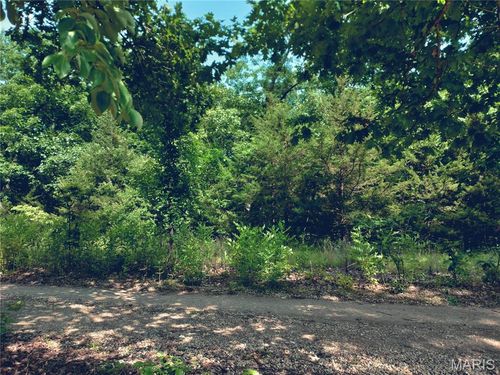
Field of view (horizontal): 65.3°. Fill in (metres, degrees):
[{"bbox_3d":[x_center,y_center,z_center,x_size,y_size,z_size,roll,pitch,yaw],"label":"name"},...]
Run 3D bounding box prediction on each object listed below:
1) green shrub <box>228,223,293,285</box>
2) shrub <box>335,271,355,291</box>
[{"bbox_3d":[0.190,1.220,7.200,1.170,1.120,1.000,0,-1,0],"label":"green shrub"},{"bbox_3d":[1.650,1.630,6.800,0.350,0.300,0.320,0,-1,0],"label":"shrub"}]

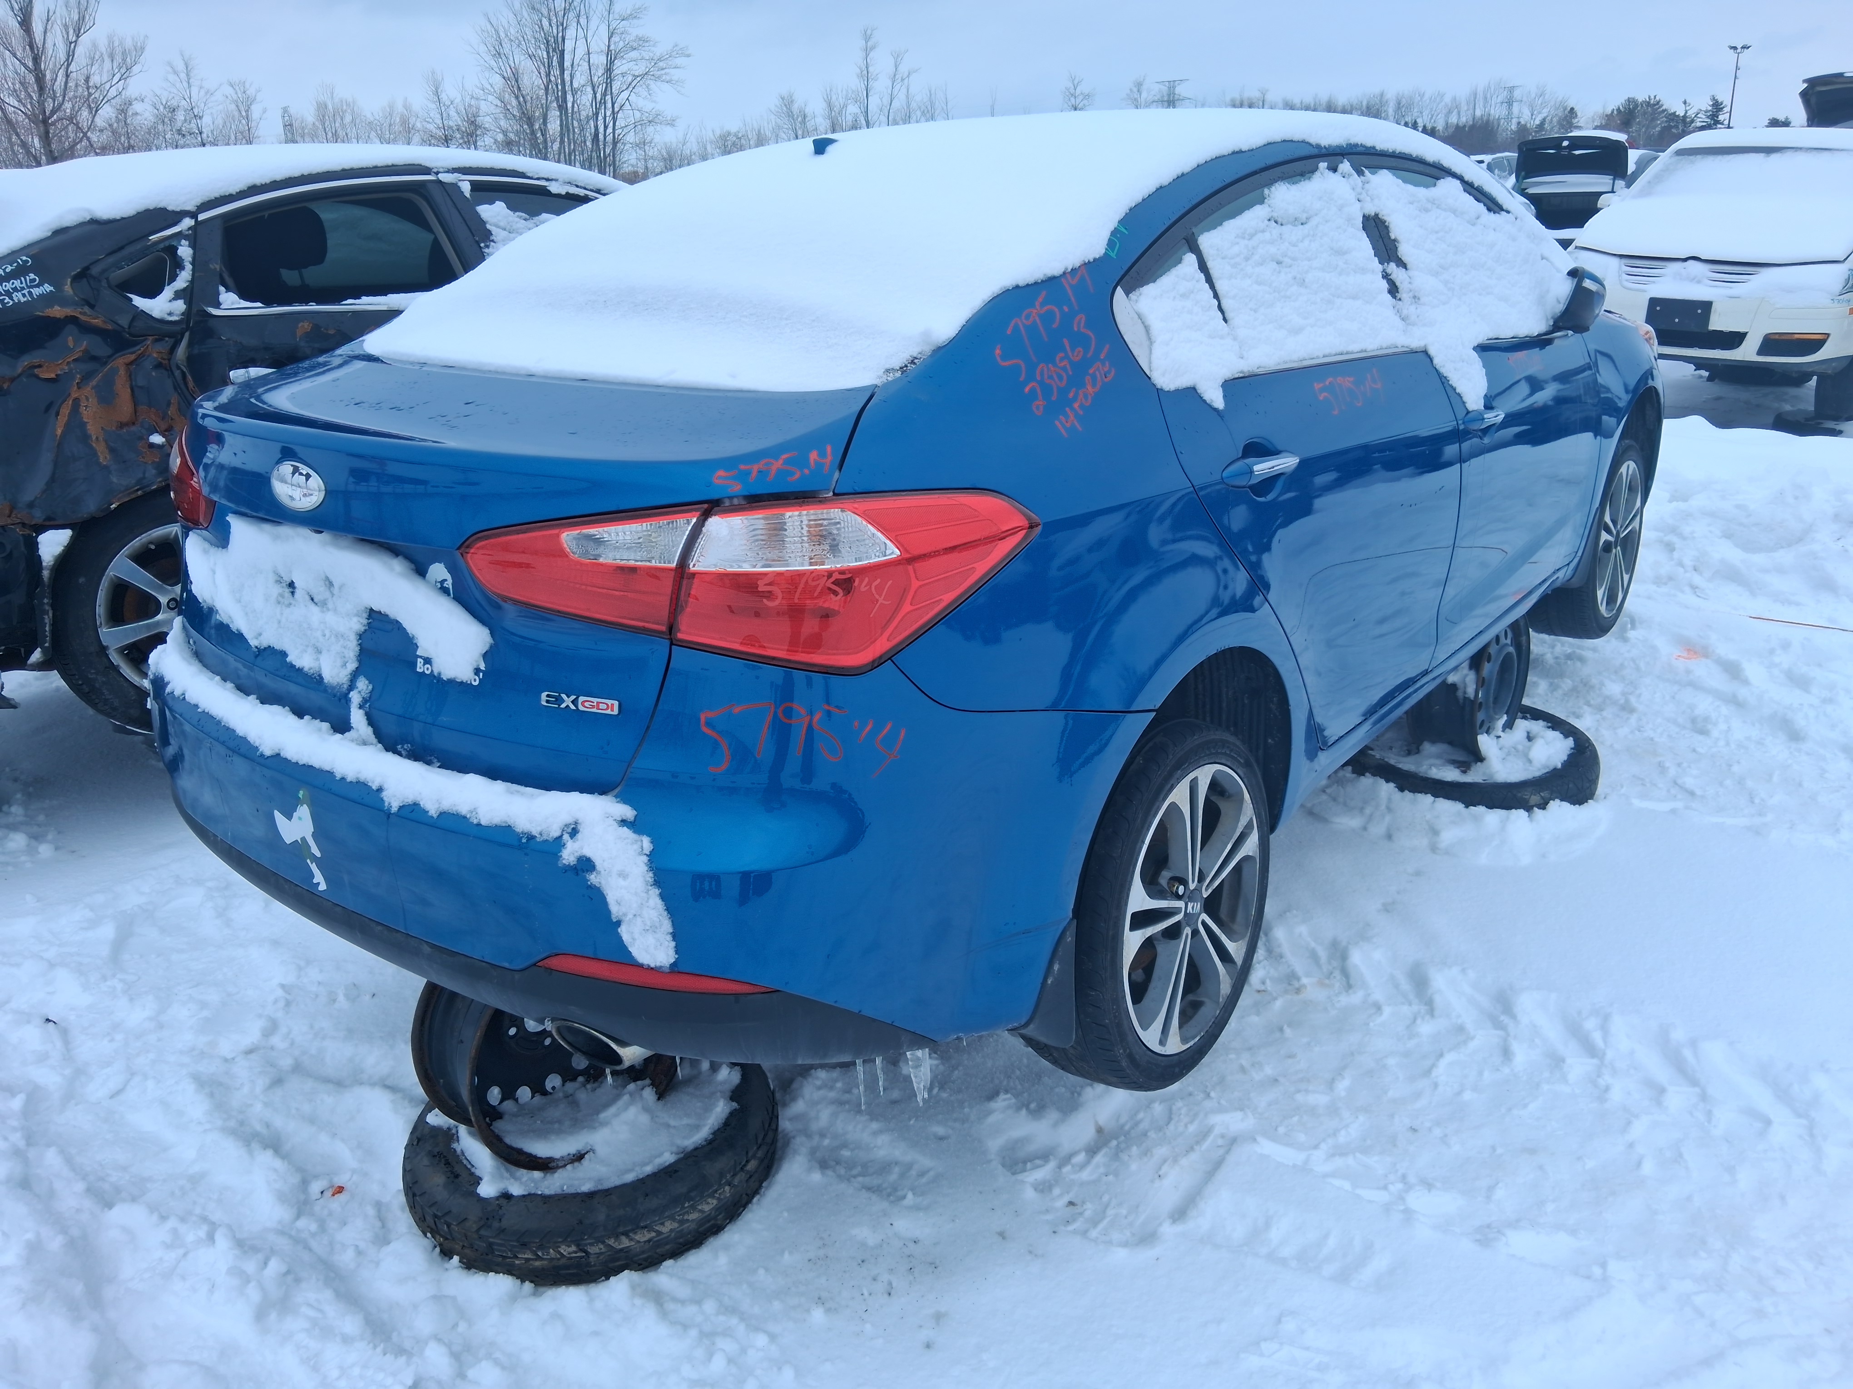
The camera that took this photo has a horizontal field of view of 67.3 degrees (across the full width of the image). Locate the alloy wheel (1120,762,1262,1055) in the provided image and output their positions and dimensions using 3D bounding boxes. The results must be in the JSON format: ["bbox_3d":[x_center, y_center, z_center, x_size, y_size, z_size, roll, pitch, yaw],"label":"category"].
[{"bbox_3d":[0.364,0.333,2.266,0.180,0.468,0.468,8,22,37],"label":"alloy wheel"}]

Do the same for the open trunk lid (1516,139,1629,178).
[{"bbox_3d":[7.785,-6.466,16.800,1.280,0.500,0.420,10,23,30],"label":"open trunk lid"}]

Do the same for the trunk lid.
[{"bbox_3d":[-0.689,-0.236,2.028,1.390,0.450,0.500,12,25,36],"label":"trunk lid"}]

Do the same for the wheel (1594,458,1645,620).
[{"bbox_3d":[2.020,-0.478,4.241,0.180,0.468,0.468,11,24,37],"label":"wheel"}]

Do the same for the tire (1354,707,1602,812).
[{"bbox_3d":[1.308,0.161,3.362,0.585,0.130,0.585,11,27,36],"label":"tire"}]

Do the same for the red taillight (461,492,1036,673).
[{"bbox_3d":[-0.210,-0.141,1.635,0.705,0.195,0.205,-3,20,0],"label":"red taillight"}]

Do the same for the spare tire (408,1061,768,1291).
[{"bbox_3d":[-0.527,0.706,2.228,0.580,0.130,0.580,-2,19,1],"label":"spare tire"}]

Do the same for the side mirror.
[{"bbox_3d":[1.500,-0.910,3.188,0.118,0.158,0.200,1,20,11],"label":"side mirror"}]

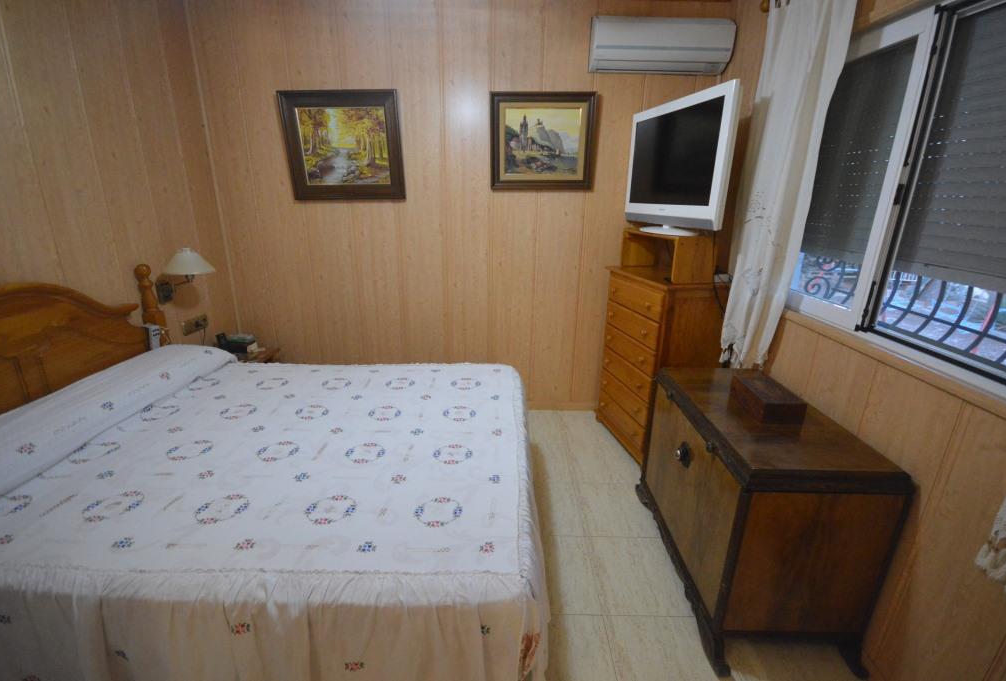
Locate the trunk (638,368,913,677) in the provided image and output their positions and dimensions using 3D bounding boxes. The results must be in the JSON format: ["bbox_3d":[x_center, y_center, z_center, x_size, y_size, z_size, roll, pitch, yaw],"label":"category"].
[{"bbox_3d":[0.983,0.630,1.758,0.495,0.755,0.908,0,18,-1],"label":"trunk"}]

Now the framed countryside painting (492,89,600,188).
[{"bbox_3d":[0.249,-1.224,2.641,0.643,0.556,0.046,1,19,1],"label":"framed countryside painting"}]

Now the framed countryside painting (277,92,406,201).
[{"bbox_3d":[-1.002,-1.215,2.682,0.721,0.632,0.046,1,19,1],"label":"framed countryside painting"}]

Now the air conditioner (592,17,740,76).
[{"bbox_3d":[0.882,-1.681,2.388,0.755,0.281,0.194,1,19,1],"label":"air conditioner"}]

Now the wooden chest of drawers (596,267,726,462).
[{"bbox_3d":[0.958,0.137,2.683,0.428,1.102,0.658,-5,19,-14],"label":"wooden chest of drawers"}]

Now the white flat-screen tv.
[{"bbox_3d":[0.944,-0.925,2.325,0.255,0.668,0.918,-4,19,-11],"label":"white flat-screen tv"}]

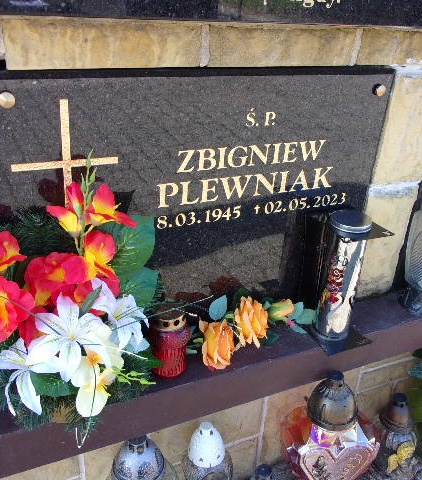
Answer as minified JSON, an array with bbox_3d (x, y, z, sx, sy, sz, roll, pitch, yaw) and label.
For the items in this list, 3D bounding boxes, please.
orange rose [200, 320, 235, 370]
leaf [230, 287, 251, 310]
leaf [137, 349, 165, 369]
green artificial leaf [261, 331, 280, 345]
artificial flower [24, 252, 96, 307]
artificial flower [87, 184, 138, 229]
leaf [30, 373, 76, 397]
[{"bbox_3d":[0.012,0.192,0.941,0.064,0.068,0.066,-4,28,-15],"label":"orange rose"},{"bbox_3d":[0.049,0.098,0.864,0.031,0.038,0.018,1,17,-7],"label":"leaf"},{"bbox_3d":[-0.085,0.159,0.700,0.046,0.030,0.020,-19,35,-38],"label":"leaf"},{"bbox_3d":[0.116,0.190,1.009,0.038,0.020,0.035,-9,30,-24],"label":"green artificial leaf"},{"bbox_3d":[-0.190,0.048,0.649,0.085,0.060,0.052,-9,10,-24],"label":"artificial flower"},{"bbox_3d":[-0.135,-0.046,0.707,0.054,0.053,0.061,18,30,25],"label":"artificial flower"},{"bbox_3d":[-0.198,0.177,0.645,0.058,0.036,0.030,-5,28,-18],"label":"leaf"}]

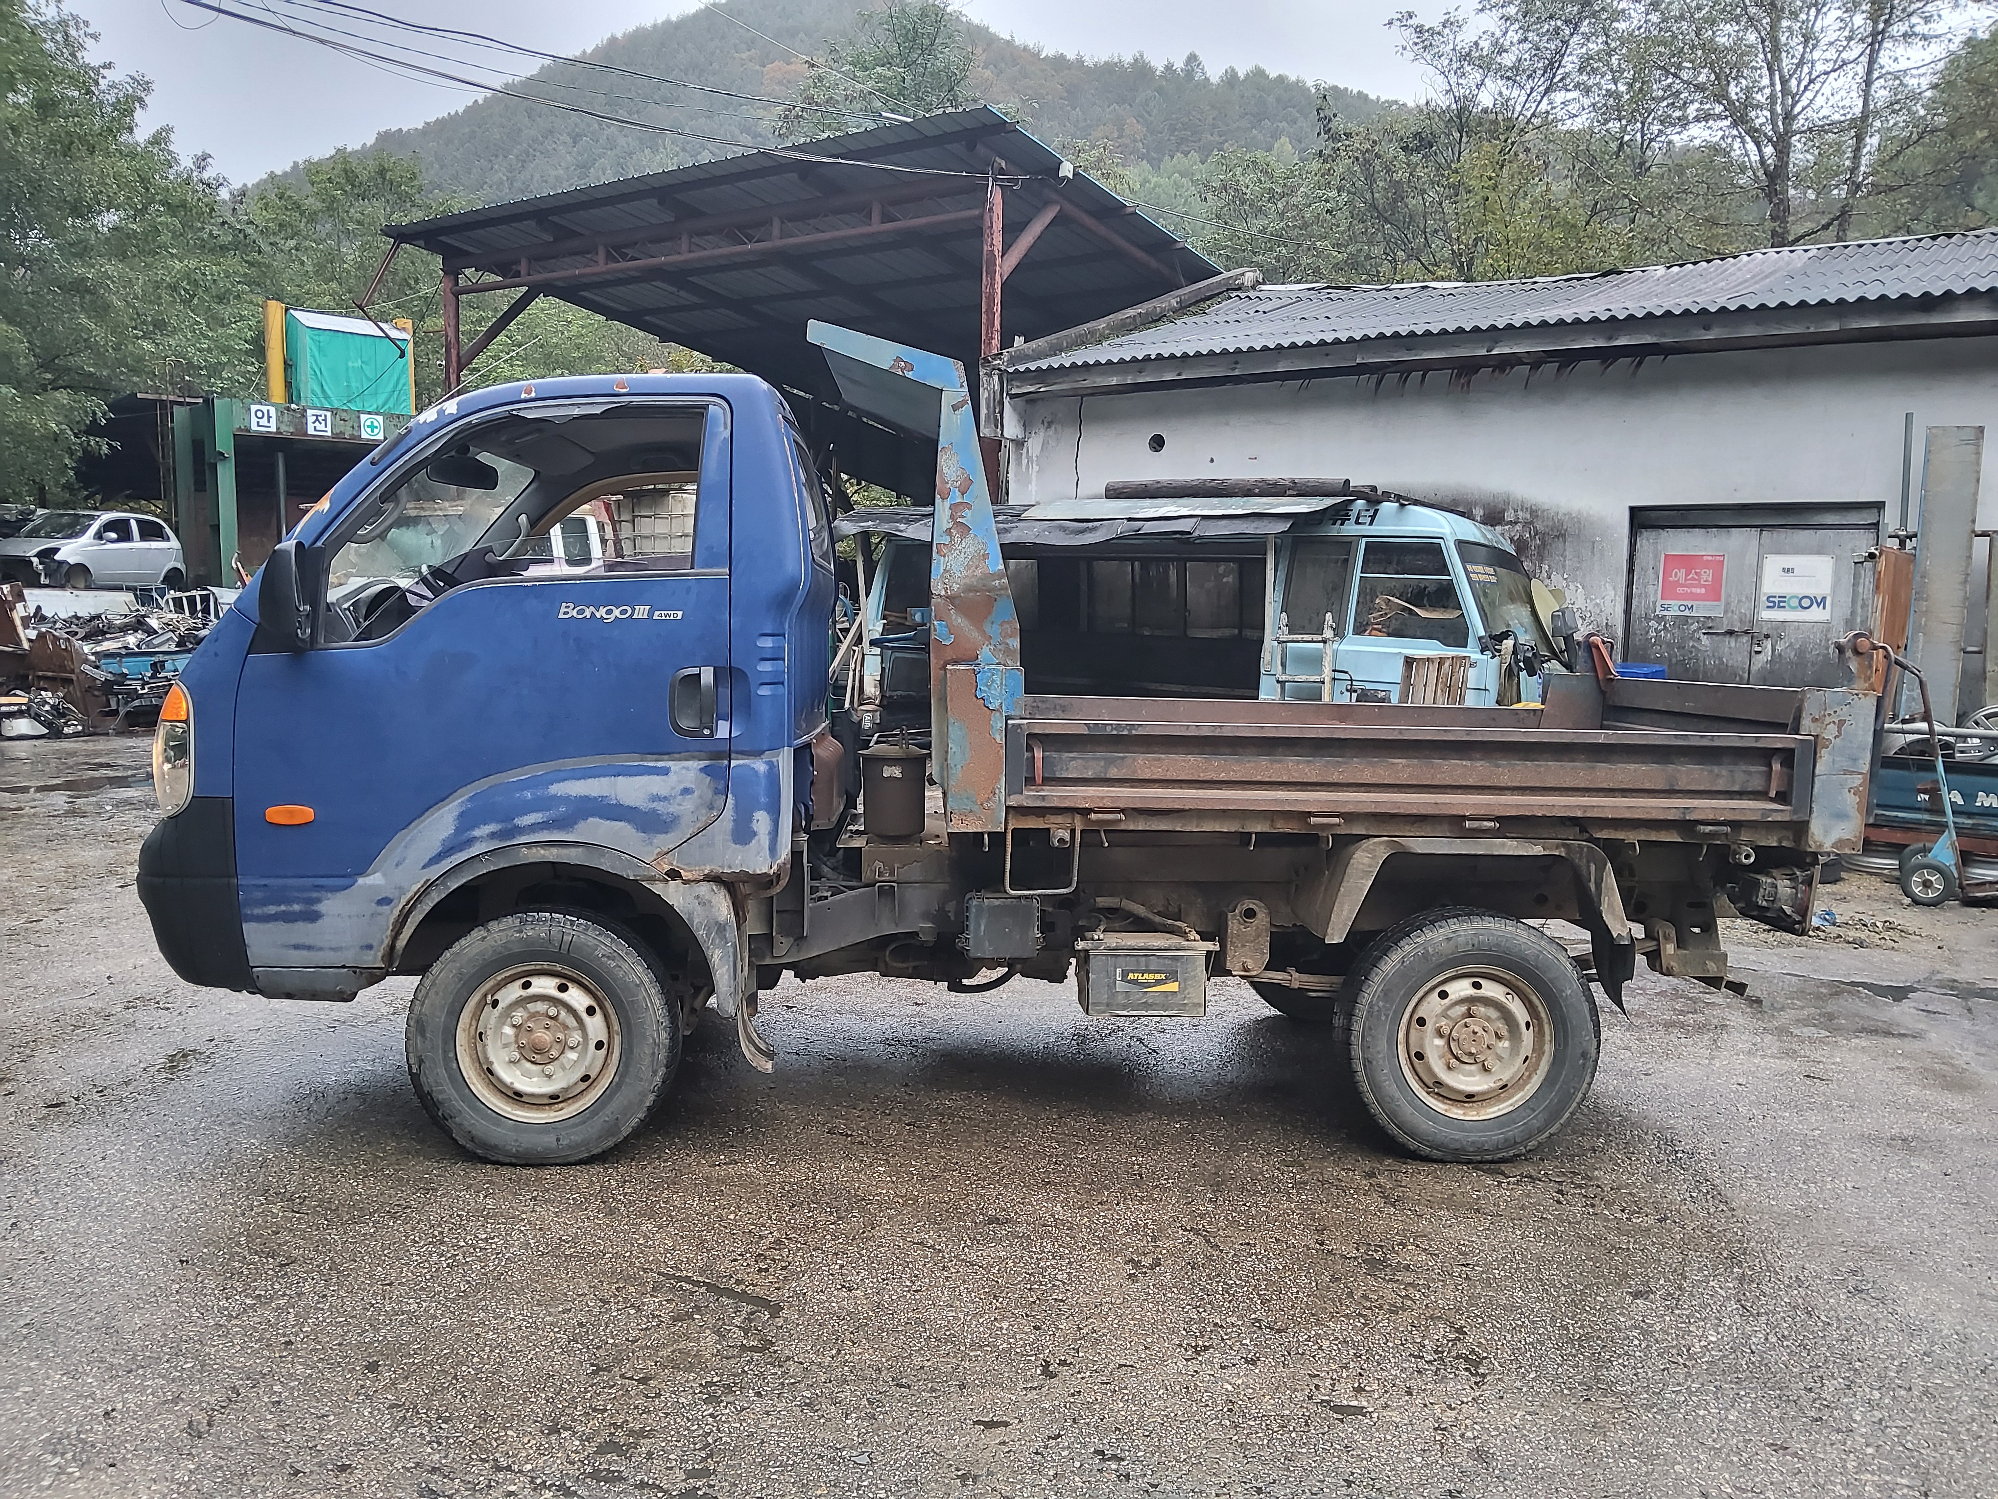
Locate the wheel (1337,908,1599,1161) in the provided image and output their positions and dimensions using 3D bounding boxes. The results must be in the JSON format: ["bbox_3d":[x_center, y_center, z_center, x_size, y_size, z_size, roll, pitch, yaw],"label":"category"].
[{"bbox_3d":[1.257,0.755,4.029,0.656,0.655,0.205,1,4,-3],"label":"wheel"}]

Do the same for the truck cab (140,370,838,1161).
[{"bbox_3d":[-1.419,-0.060,4.576,1.850,2.120,1.780,1,4,-3],"label":"truck cab"}]

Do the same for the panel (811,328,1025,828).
[{"bbox_3d":[-0.249,-0.484,4.598,0.548,1.280,1.650,1,4,-3],"label":"panel"}]

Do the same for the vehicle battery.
[{"bbox_3d":[0.383,0.593,4.035,0.340,0.210,0.185,1,4,-3],"label":"vehicle battery"}]

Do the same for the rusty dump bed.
[{"bbox_3d":[1.113,-0.013,4.703,2.280,0.427,1.660,1,4,-3],"label":"rusty dump bed"}]

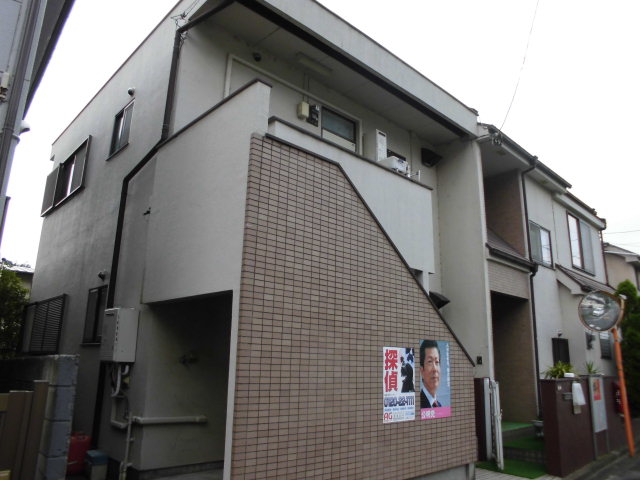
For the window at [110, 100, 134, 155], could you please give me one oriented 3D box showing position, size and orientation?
[{"bbox_3d":[-2.738,-1.517,6.635,0.080,0.650,0.690,14,-19,-41],"label":"window"}]

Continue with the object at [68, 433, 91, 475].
[{"bbox_3d":[-2.594,2.247,5.089,0.240,0.400,0.260,14,-19,-41],"label":"object"}]

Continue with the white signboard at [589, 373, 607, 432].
[{"bbox_3d":[4.556,2.671,7.849,0.590,0.840,0.050,14,-19,-41],"label":"white signboard"}]

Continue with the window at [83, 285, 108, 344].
[{"bbox_3d":[-2.827,0.954,6.053,0.080,0.720,0.690,14,-19,-41],"label":"window"}]

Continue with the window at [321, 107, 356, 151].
[{"bbox_3d":[0.307,-1.805,7.662,0.810,0.440,0.080,14,-19,-41],"label":"window"}]

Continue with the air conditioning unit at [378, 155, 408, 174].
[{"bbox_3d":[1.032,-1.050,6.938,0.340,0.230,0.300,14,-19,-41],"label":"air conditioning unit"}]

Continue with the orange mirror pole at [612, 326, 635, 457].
[{"bbox_3d":[5.010,2.460,7.937,0.090,2.100,0.090,14,-19,-41],"label":"orange mirror pole"}]

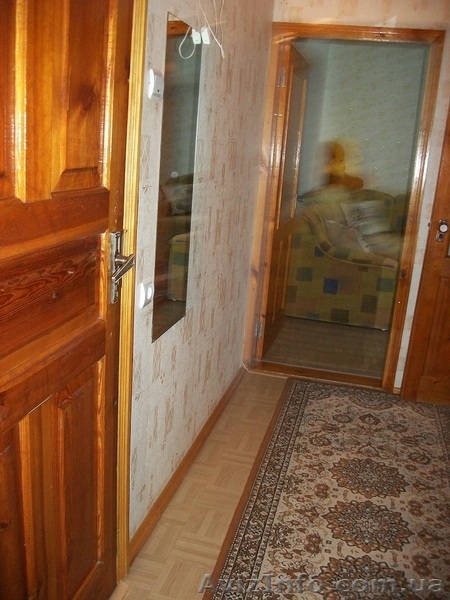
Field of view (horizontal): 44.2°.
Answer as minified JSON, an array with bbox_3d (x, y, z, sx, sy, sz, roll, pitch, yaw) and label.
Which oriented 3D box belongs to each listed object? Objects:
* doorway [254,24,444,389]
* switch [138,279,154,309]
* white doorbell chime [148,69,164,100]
[{"bbox_3d":[0.699,-0.517,3.447,0.940,2.130,0.140,7,14,13],"label":"doorway"},{"bbox_3d":[-0.233,-0.016,1.646,0.025,0.080,0.080,7,14,13],"label":"switch"},{"bbox_3d":[-0.191,-0.611,1.578,0.018,0.080,0.075,7,13,12],"label":"white doorbell chime"}]

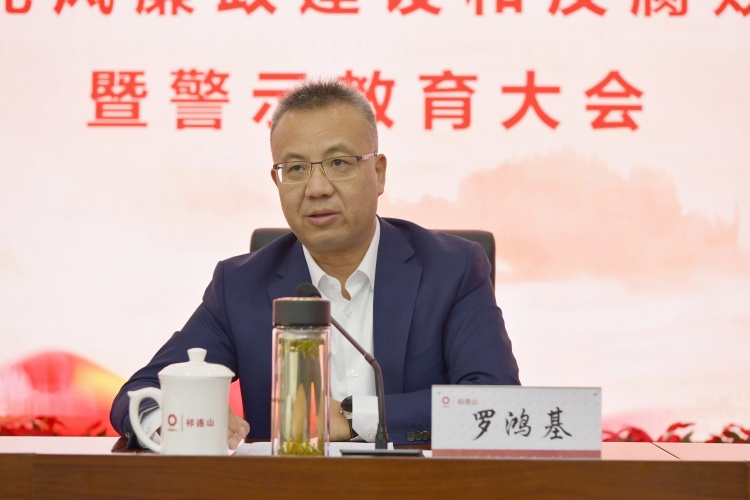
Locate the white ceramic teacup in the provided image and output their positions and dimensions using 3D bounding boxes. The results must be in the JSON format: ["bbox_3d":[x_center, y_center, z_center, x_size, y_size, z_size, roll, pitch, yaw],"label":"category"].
[{"bbox_3d":[-0.229,0.193,1.530,0.126,0.148,0.091,1,-2,0],"label":"white ceramic teacup"}]

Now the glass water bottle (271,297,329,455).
[{"bbox_3d":[-0.088,0.163,1.531,0.068,0.214,0.068,1,-2,0],"label":"glass water bottle"}]

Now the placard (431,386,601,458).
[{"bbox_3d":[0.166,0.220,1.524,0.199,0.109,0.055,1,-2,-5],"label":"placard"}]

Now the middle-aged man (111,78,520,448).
[{"bbox_3d":[-0.082,0.384,1.970,0.600,1.290,0.620,0,-2,7],"label":"middle-aged man"}]

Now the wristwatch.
[{"bbox_3d":[-0.029,0.237,1.819,0.043,0.050,0.060,1,40,0],"label":"wristwatch"}]

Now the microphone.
[{"bbox_3d":[-0.022,0.158,1.661,0.150,0.237,0.230,1,-2,-14],"label":"microphone"}]

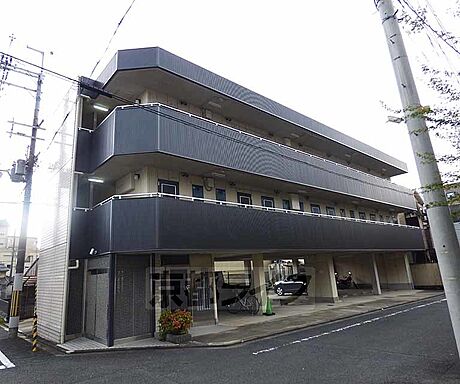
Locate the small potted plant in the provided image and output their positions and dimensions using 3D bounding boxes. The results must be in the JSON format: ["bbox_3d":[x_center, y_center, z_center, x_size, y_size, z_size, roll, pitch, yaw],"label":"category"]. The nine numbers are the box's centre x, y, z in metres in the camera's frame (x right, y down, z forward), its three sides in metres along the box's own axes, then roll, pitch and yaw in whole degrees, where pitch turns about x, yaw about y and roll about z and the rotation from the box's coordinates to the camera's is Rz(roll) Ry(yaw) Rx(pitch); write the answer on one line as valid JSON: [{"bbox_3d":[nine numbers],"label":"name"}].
[{"bbox_3d":[-1.401,3.396,7.096,0.720,0.800,0.770,-4,-16,2],"label":"small potted plant"}]

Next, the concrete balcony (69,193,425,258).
[{"bbox_3d":[4.684,2.376,14.816,22.770,1.640,2.970,9,-21,-38],"label":"concrete balcony"}]

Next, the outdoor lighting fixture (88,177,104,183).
[{"bbox_3d":[-4.997,-0.426,10.374,0.620,0.110,0.150,9,-21,-38],"label":"outdoor lighting fixture"}]

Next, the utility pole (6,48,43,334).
[{"bbox_3d":[-8.249,-0.634,11.036,1.150,11.700,0.600,9,-21,-38],"label":"utility pole"}]

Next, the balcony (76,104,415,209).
[{"bbox_3d":[4.492,-0.497,15.648,22.770,1.670,2.970,9,-21,-38],"label":"balcony"}]

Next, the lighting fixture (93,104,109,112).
[{"bbox_3d":[-5.212,-3.387,11.227,0.620,0.110,0.150,9,-21,-38],"label":"lighting fixture"}]

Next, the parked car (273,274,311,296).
[{"bbox_3d":[3.890,5.610,17.265,1.650,1.480,3.800,6,-18,-31],"label":"parked car"}]

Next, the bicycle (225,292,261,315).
[{"bbox_3d":[0.505,4.201,10.701,0.550,1.000,1.680,12,-22,-43],"label":"bicycle"}]

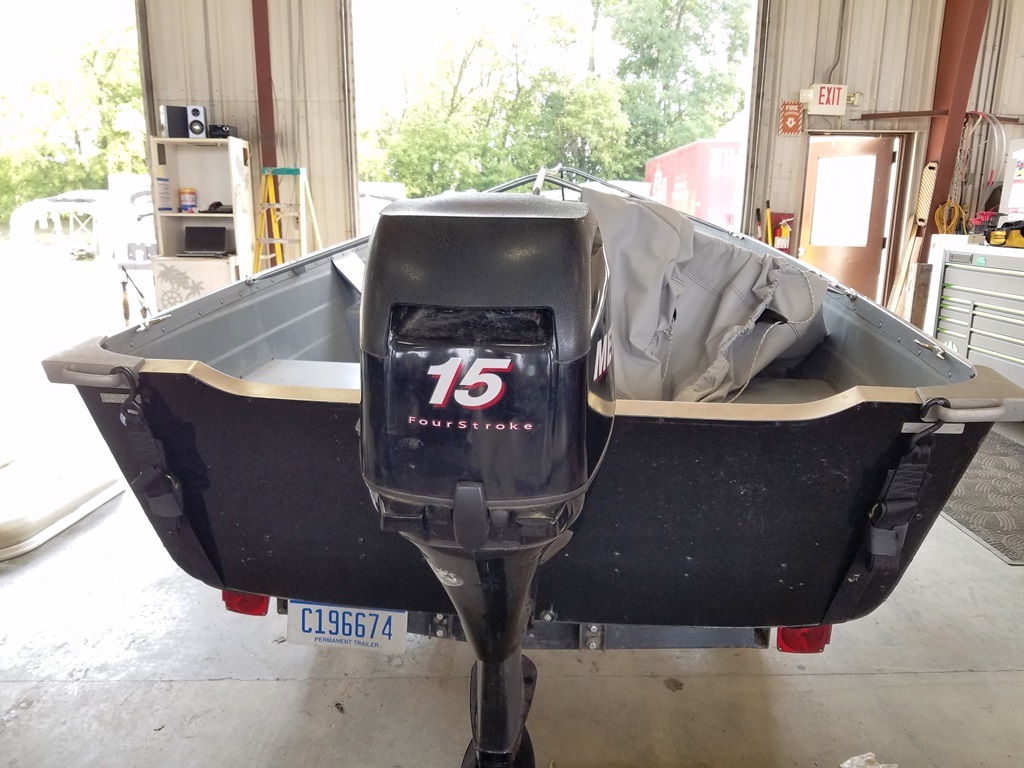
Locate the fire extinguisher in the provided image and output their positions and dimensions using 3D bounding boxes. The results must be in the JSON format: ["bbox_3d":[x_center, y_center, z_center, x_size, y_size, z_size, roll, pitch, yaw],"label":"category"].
[{"bbox_3d":[2.507,-1.311,7.157,0.170,0.430,0.130,0,14,-3],"label":"fire extinguisher"}]

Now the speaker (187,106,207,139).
[{"bbox_3d":[-2.559,-2.128,6.273,0.140,0.240,0.190,-3,14,-13],"label":"speaker"}]

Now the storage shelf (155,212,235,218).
[{"bbox_3d":[-2.603,-1.443,6.554,0.620,0.035,0.470,0,14,-2],"label":"storage shelf"}]

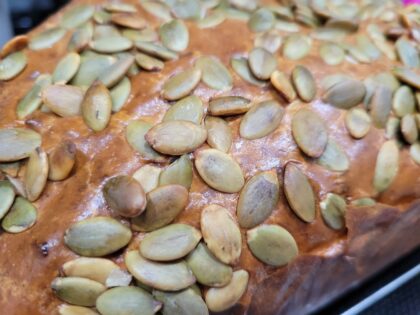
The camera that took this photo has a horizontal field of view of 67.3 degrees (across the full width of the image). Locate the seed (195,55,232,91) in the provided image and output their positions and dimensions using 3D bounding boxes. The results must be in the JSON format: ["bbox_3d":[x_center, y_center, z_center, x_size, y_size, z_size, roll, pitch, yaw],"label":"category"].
[{"bbox_3d":[0.001,-0.023,0.085,0.008,0.003,0.014,-22,65,-19],"label":"seed"}]

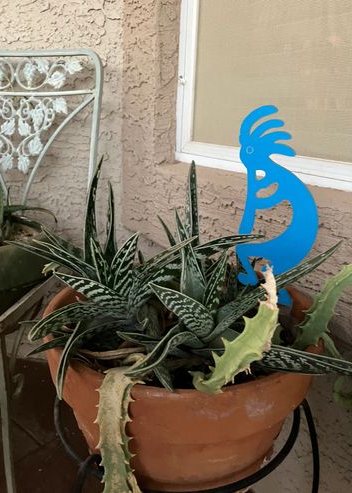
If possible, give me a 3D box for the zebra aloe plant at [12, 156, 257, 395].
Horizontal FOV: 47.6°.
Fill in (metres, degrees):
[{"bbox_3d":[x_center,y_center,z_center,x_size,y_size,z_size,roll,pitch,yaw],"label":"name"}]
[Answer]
[{"bbox_3d":[-0.044,0.034,0.472,0.290,0.245,0.250,1,15,0],"label":"zebra aloe plant"}]

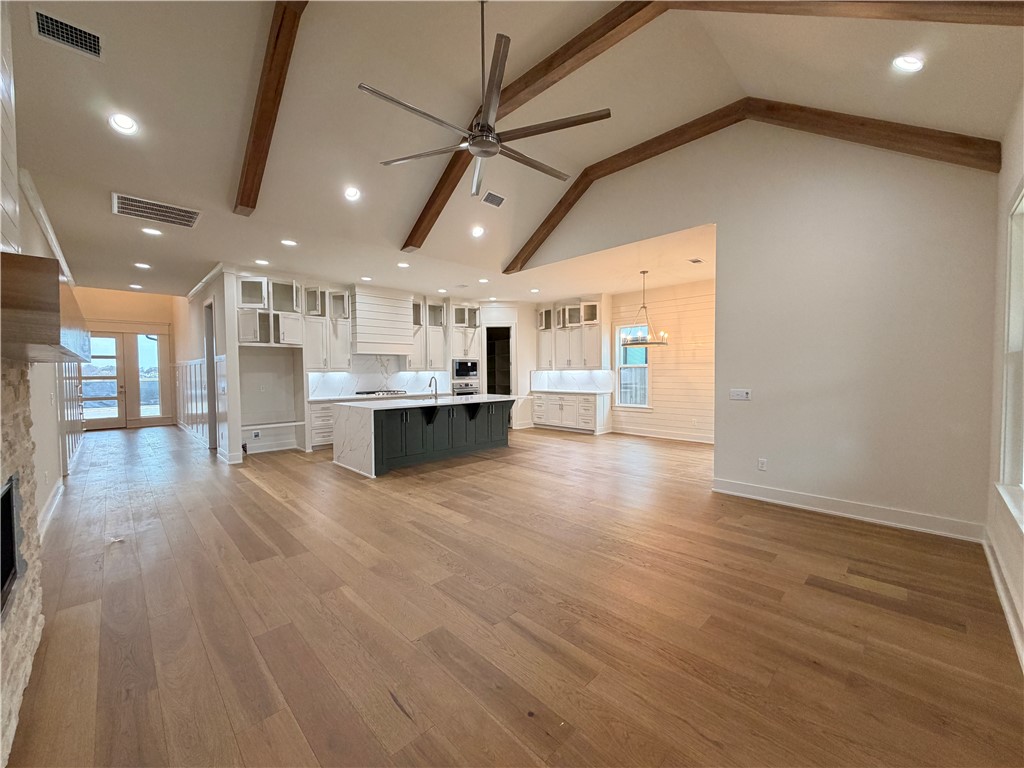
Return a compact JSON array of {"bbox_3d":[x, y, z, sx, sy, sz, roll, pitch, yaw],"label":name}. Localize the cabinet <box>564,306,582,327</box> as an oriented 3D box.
[{"bbox_3d":[1.579,-1.587,9.757,0.350,0.483,0.399,-2,3,-44],"label":"cabinet"}]

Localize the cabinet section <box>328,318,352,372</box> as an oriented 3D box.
[{"bbox_3d":[-3.417,-0.740,8.063,0.475,1.003,0.340,-2,3,-44],"label":"cabinet section"}]

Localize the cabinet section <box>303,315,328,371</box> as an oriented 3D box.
[{"bbox_3d":[-3.706,-0.721,7.695,0.425,0.993,0.460,-2,3,-44],"label":"cabinet section"}]

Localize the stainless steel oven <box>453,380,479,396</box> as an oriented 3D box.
[{"bbox_3d":[-1.225,0.328,9.752,0.760,0.710,0.580,-2,2,-44],"label":"stainless steel oven"}]

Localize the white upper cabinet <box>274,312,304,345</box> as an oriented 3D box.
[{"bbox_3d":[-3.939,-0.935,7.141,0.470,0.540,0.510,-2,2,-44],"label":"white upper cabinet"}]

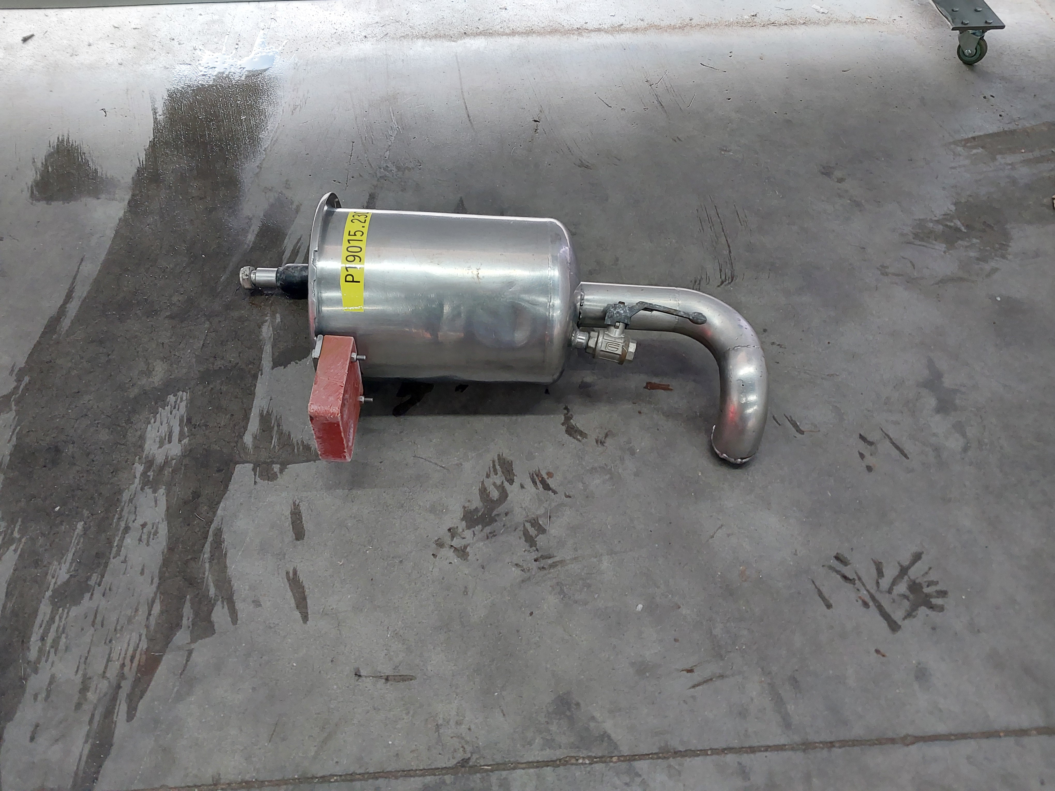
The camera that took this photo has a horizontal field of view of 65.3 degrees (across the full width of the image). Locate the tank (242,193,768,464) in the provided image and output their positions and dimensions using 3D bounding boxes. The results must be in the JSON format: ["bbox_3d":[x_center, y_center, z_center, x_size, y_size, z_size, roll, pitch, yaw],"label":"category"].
[{"bbox_3d":[-0.028,-0.108,1.040,0.671,0.257,0.299,-1,52,-1],"label":"tank"}]

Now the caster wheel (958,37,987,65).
[{"bbox_3d":[0.872,-0.676,1.613,0.050,0.050,0.019,37,61,25],"label":"caster wheel"}]

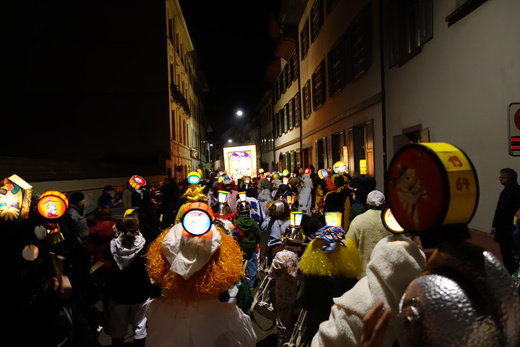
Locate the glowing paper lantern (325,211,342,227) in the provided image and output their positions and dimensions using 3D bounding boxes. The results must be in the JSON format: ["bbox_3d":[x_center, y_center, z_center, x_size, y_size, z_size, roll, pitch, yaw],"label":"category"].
[{"bbox_3d":[0.604,0.371,3.300,0.120,0.135,0.120,-2,0,26],"label":"glowing paper lantern"}]

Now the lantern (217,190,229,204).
[{"bbox_3d":[-0.454,0.285,4.900,0.120,0.150,0.120,3,0,7],"label":"lantern"}]

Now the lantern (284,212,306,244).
[{"bbox_3d":[0.372,0.574,4.300,0.230,0.330,0.230,1,0,-23],"label":"lantern"}]

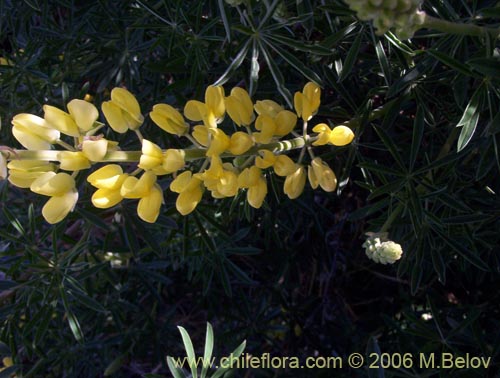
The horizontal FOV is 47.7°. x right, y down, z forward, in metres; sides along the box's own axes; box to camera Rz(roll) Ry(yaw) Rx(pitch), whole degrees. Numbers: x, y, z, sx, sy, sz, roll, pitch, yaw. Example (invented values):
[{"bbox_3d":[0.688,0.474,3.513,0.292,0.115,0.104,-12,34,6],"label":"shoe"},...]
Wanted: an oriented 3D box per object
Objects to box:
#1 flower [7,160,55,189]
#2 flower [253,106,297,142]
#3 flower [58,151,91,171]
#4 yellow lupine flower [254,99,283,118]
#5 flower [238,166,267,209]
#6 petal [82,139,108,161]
[{"bbox_3d":[-0.086,-0.006,0.220,0.018,0.010,0.010,-6,7,-12],"label":"flower"},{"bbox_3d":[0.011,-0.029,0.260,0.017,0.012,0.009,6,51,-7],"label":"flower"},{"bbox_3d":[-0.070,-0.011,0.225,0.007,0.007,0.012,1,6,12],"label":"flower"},{"bbox_3d":[0.008,-0.034,0.236,0.011,0.009,0.006,35,84,12],"label":"yellow lupine flower"},{"bbox_3d":[0.001,-0.001,0.224,0.010,0.009,0.017,17,44,-26],"label":"flower"},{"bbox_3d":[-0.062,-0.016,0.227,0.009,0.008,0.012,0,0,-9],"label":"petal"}]

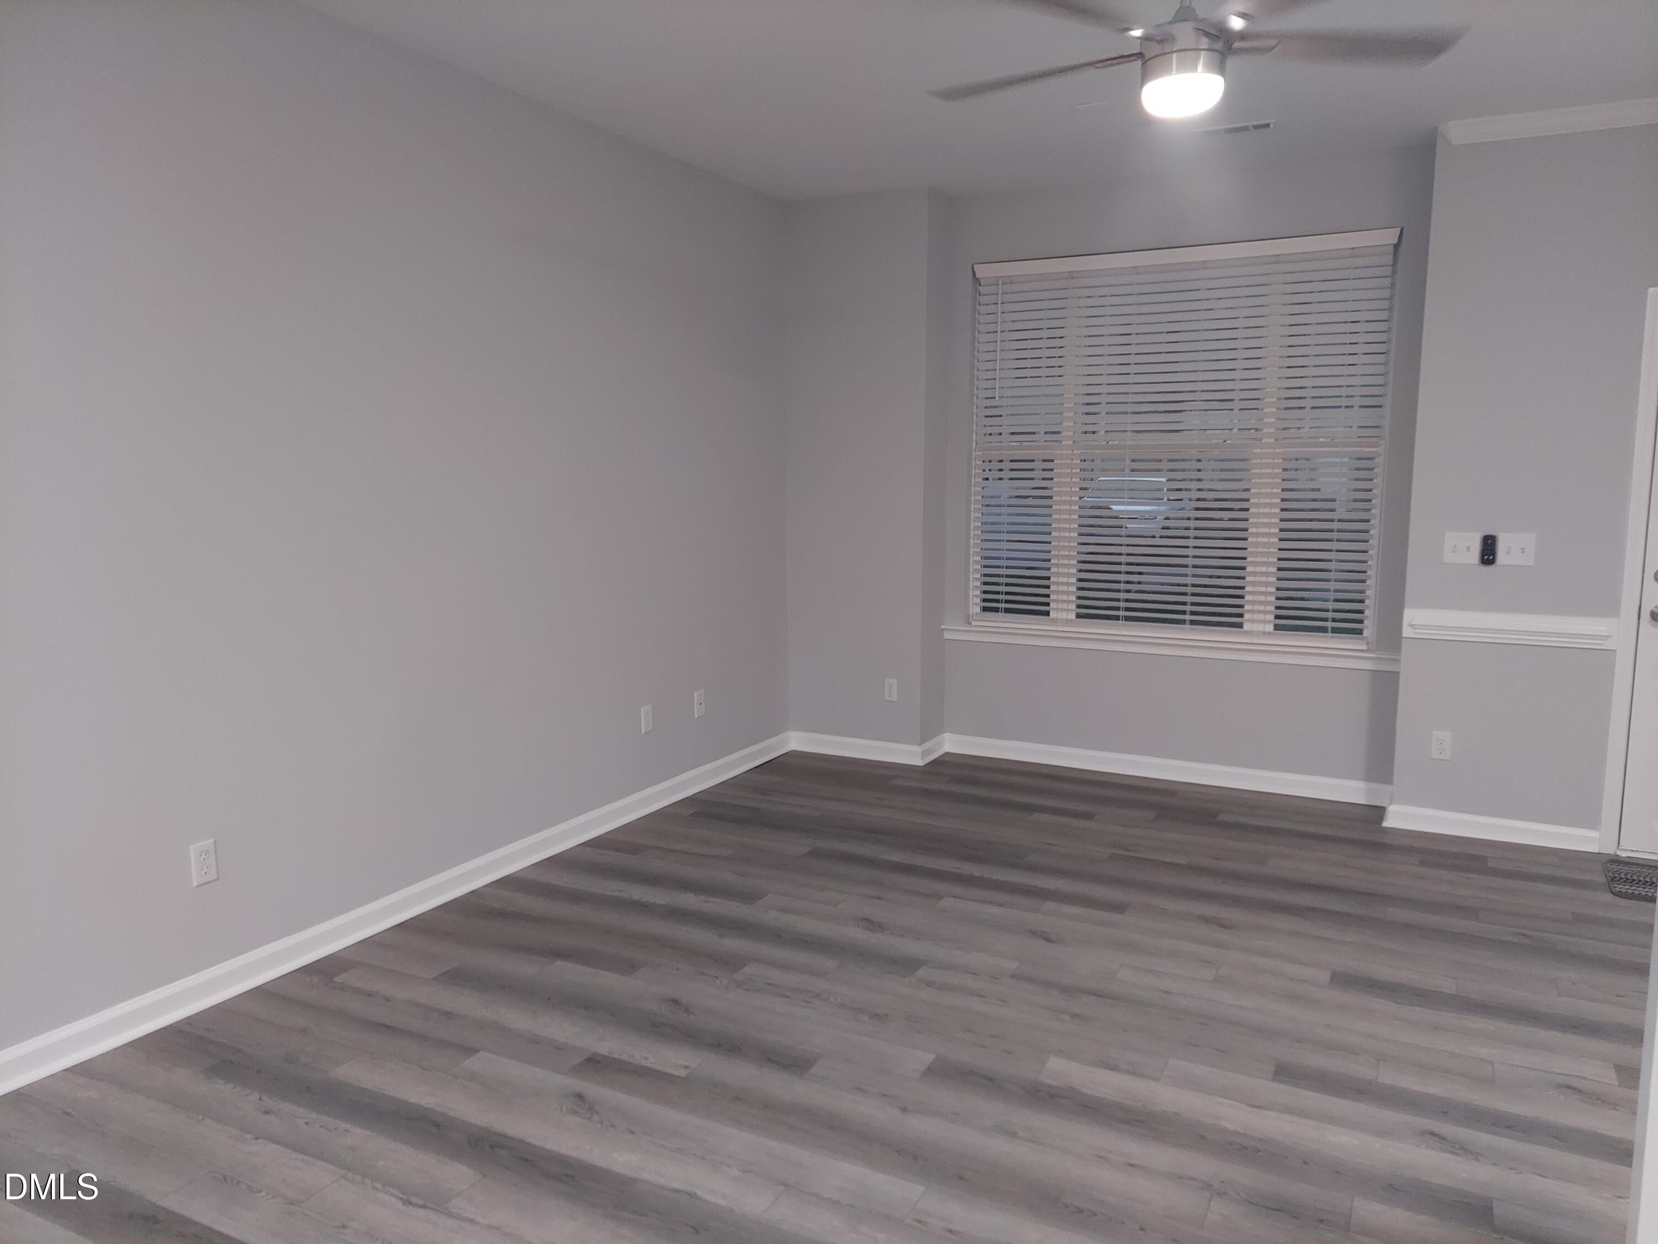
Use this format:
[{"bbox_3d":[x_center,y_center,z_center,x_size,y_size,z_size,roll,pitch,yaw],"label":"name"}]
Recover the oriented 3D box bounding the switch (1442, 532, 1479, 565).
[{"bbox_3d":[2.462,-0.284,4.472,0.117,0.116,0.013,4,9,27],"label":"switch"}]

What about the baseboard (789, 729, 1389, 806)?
[{"bbox_3d":[1.124,0.684,5.476,2.795,0.093,0.328,4,9,27],"label":"baseboard"}]

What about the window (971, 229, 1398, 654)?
[{"bbox_3d":[1.539,-0.802,5.280,1.859,1.761,0.100,4,9,27],"label":"window"}]

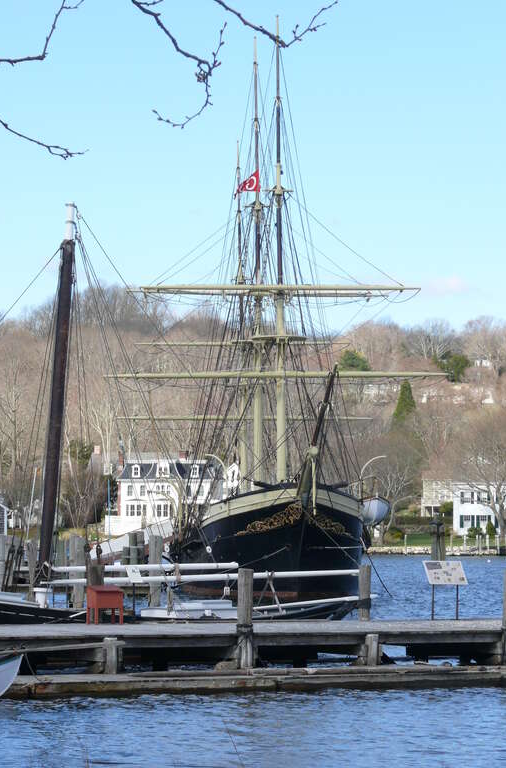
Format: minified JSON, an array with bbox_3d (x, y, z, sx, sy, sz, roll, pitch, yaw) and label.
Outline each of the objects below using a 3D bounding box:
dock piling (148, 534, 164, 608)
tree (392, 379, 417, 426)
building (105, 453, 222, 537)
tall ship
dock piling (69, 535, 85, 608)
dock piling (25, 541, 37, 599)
[{"bbox_3d":[-3.518,6.819,99.781,0.480,2.850,0.450,0,-3,0],"label":"dock piling"},{"bbox_3d":[28.475,3.500,520.516,4.300,8.400,4.300,0,-3,0],"label":"tree"},{"bbox_3d":[-12.516,15.452,384.716,14.600,11.500,11.000,-1,-3,10],"label":"building"},{"bbox_3d":[1.017,-3.681,140.879,16.800,31.000,41.000,0,-3,-6],"label":"tall ship"},{"bbox_3d":[-6.347,6.819,99.781,0.550,2.850,0.500,0,-3,0],"label":"dock piling"},{"bbox_3d":[-7.757,6.632,96.787,0.420,2.300,0.400,0,-3,0],"label":"dock piling"}]

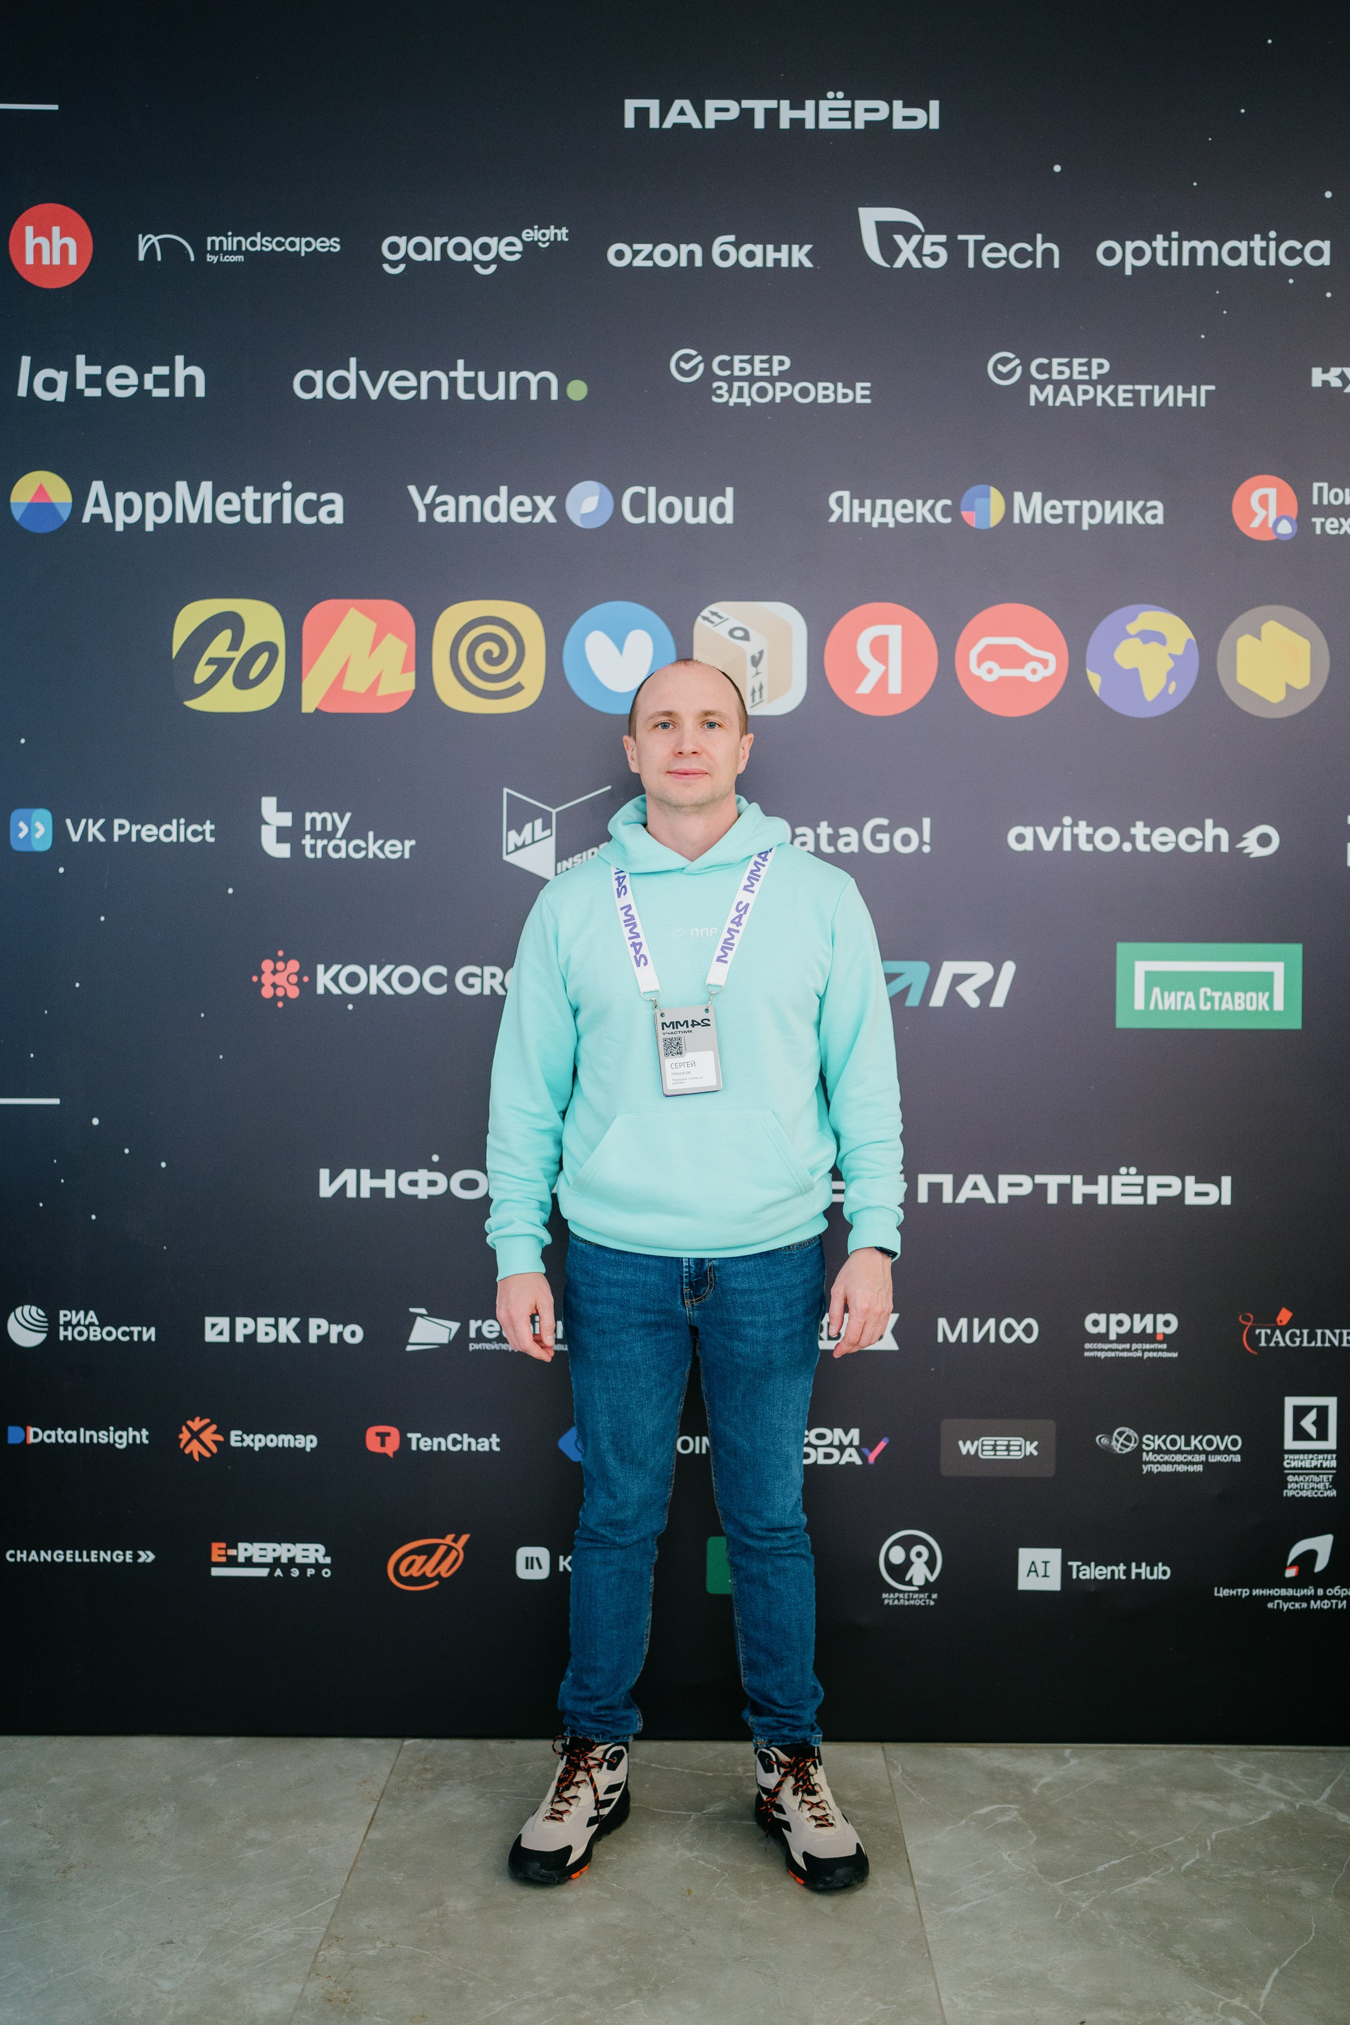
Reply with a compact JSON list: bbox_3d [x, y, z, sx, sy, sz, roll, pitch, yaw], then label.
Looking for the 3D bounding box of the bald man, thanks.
[{"bbox_3d":[0.031,0.353,2.950,0.615,1.765,0.320,0,1,0],"label":"bald man"}]

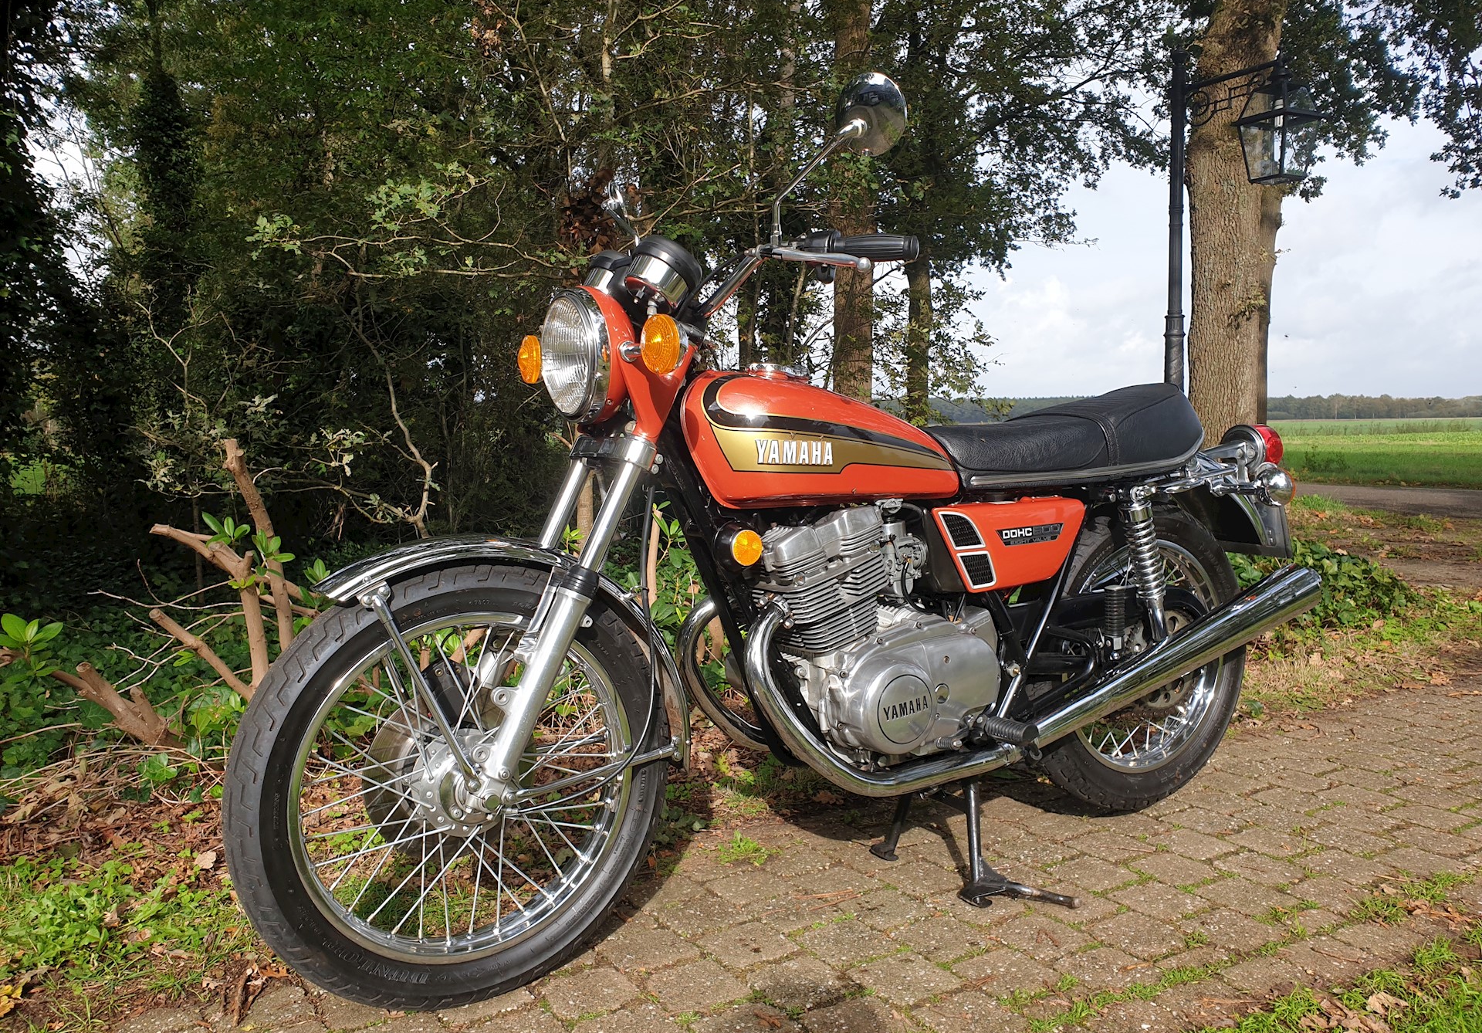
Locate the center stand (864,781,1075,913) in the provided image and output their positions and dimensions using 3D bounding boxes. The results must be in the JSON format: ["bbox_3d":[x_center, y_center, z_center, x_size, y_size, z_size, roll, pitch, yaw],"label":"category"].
[{"bbox_3d":[0.404,0.548,2.032,0.190,0.262,0.430,-5,5,-29],"label":"center stand"}]

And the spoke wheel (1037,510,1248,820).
[{"bbox_3d":[0.823,0.286,2.321,0.650,0.650,0.106,-5,5,-29],"label":"spoke wheel"}]

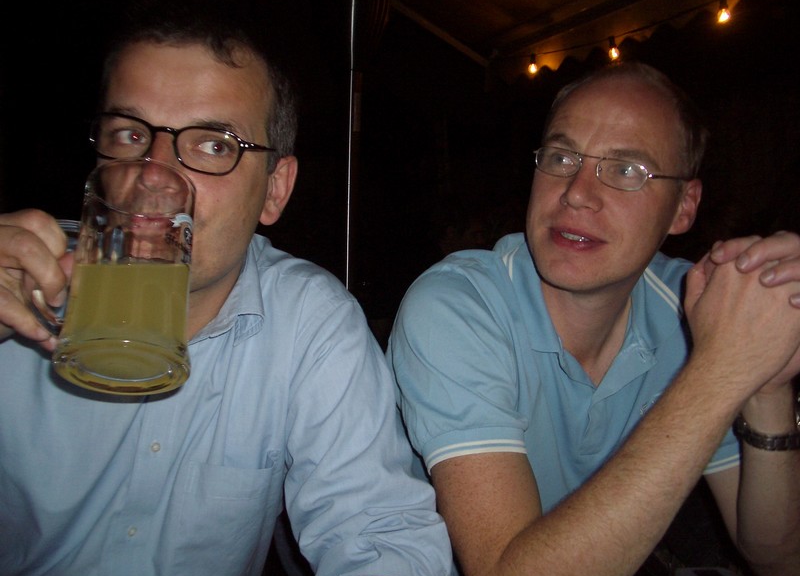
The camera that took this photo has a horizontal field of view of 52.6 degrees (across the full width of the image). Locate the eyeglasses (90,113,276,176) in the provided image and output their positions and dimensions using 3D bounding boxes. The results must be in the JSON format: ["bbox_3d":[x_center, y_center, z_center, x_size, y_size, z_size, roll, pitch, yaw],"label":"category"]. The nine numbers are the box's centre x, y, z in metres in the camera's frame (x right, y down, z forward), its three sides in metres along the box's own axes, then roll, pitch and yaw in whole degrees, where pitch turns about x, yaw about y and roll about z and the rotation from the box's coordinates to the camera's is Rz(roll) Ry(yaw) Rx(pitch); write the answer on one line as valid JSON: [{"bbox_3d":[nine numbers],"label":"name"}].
[{"bbox_3d":[-0.173,-0.112,0.695,0.136,0.046,0.145,8,6,8],"label":"eyeglasses"}]

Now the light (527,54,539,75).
[{"bbox_3d":[0.639,-1.080,3.900,0.046,0.096,0.046,1,3,0],"label":"light"}]

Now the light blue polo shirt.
[{"bbox_3d":[0.188,0.178,1.000,0.470,0.530,0.310,1,16,-21],"label":"light blue polo shirt"}]

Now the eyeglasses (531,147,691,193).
[{"bbox_3d":[0.228,-0.121,0.848,0.133,0.043,0.142,20,17,37],"label":"eyeglasses"}]

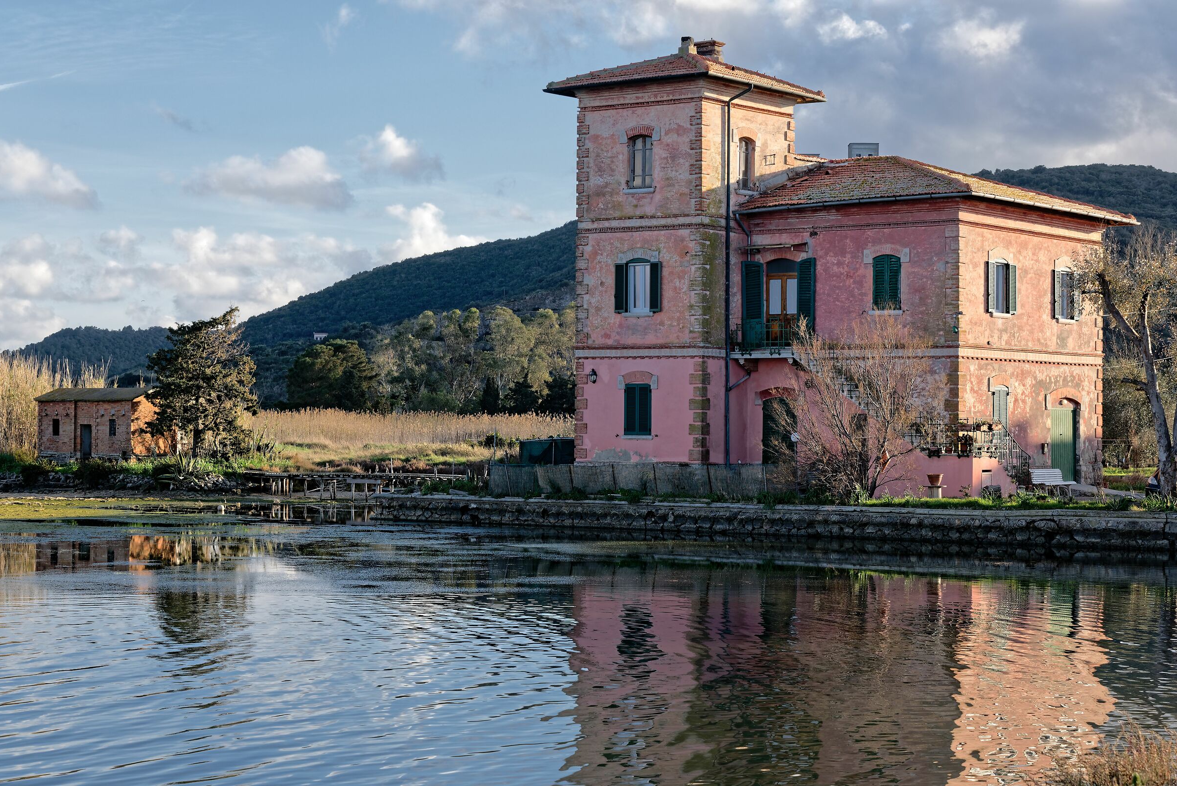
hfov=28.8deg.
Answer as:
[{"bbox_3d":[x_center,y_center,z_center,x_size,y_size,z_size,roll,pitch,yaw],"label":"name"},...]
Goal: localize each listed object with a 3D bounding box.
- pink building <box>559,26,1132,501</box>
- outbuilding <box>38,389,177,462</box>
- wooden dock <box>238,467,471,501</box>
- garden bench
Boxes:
[{"bbox_3d":[8.923,-4.349,78.521,14.740,15.438,15.087,0,-1,37],"label":"pink building"},{"bbox_3d":[-20.893,1.423,99.643,6.764,3.287,2.889,0,-1,40],"label":"outbuilding"},{"bbox_3d":[-9.172,3.606,89.262,9.600,1.080,2.100,0,-1,28],"label":"wooden dock"},{"bbox_3d":[14.843,2.902,73.349,0.620,0.860,1.950,0,-1,39],"label":"garden bench"}]

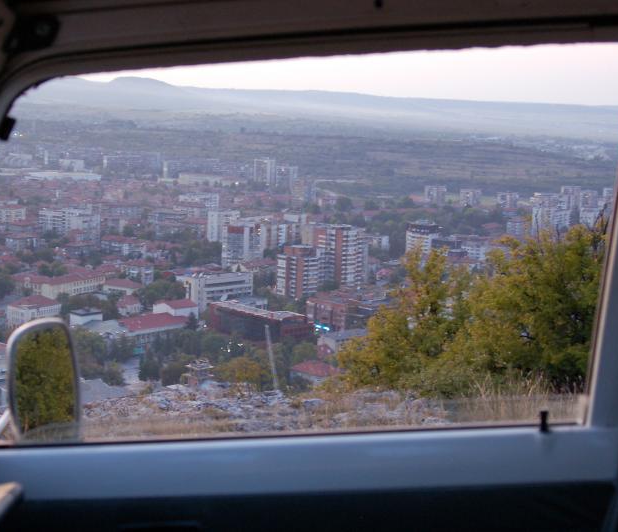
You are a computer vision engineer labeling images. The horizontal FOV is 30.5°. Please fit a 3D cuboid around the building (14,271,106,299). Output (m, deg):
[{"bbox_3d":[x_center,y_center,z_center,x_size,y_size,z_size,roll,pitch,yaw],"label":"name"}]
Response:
[{"bbox_3d":[-143.450,9.380,655.880,29.140,11.850,45.020,7,9,30],"label":"building"}]

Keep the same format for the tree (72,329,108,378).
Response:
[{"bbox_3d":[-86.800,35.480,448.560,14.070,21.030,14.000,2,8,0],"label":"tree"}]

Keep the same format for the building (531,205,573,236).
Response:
[{"bbox_3d":[223.170,-39.950,1040.000,19.000,29.000,29.000,10,11,43],"label":"building"}]

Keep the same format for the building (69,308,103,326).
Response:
[{"bbox_3d":[-109.050,25.980,555.000,9.500,7.500,13.000,9,11,39],"label":"building"}]

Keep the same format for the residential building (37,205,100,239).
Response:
[{"bbox_3d":[-175.231,-31.740,832.000,44.000,25.000,13.500,4,9,11],"label":"residential building"}]

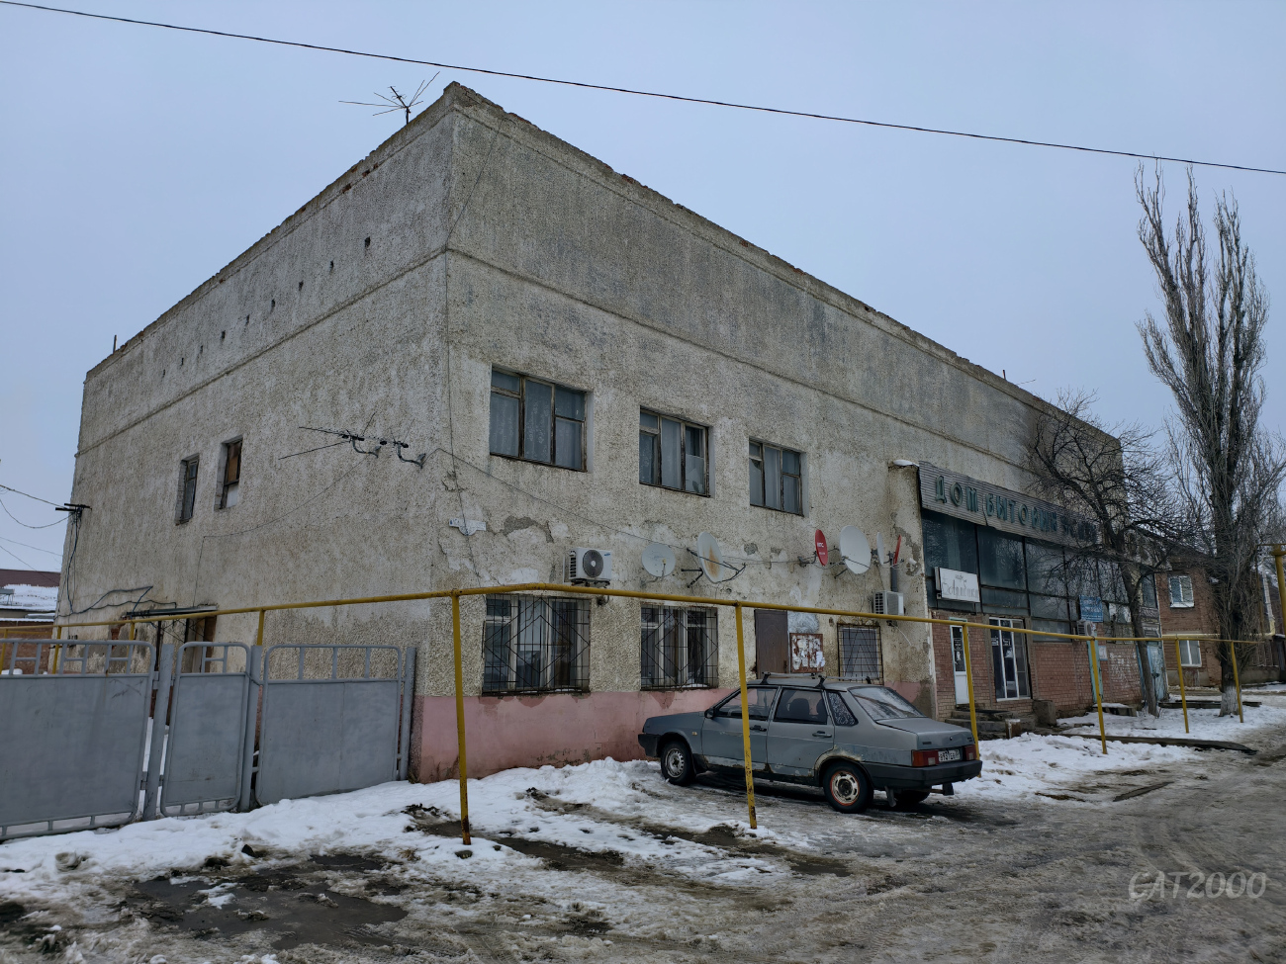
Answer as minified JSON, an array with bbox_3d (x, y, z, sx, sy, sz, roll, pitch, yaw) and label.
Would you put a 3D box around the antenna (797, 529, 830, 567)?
[{"bbox_3d":[3.455,1.340,17.132,0.520,0.720,0.620,-7,-13,33],"label":"antenna"}]

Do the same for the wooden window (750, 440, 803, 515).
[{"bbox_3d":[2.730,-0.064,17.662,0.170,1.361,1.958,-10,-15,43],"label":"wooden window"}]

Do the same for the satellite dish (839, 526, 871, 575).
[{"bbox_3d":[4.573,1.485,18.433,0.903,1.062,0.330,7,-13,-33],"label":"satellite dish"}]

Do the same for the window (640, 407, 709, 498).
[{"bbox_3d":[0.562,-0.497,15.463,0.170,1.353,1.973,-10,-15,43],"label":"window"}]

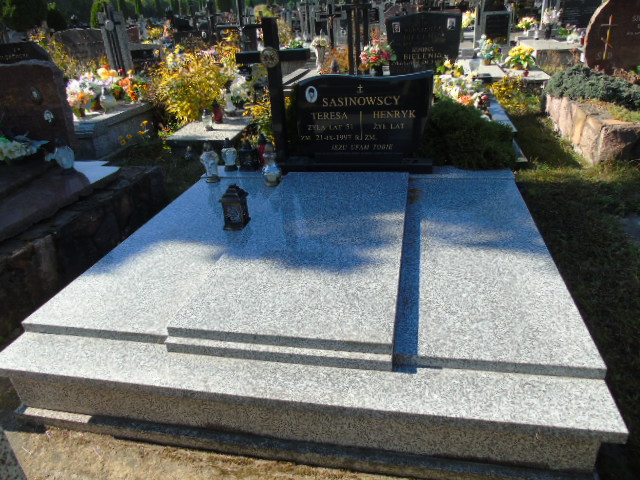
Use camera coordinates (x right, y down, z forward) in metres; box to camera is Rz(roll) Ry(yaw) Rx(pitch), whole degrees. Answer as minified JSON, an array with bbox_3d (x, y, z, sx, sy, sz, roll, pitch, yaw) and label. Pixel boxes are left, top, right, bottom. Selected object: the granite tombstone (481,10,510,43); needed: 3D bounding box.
[{"bbox_3d":[3.213,-3.920,8.455,0.540,0.600,0.120,2,28,12],"label":"granite tombstone"}]

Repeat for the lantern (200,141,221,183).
[{"bbox_3d":[-0.750,-0.534,3.169,0.135,0.285,0.135,2,28,12],"label":"lantern"}]

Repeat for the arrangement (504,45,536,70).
[{"bbox_3d":[2.698,-2.456,6.219,0.400,0.340,0.390,2,28,12],"label":"arrangement"}]

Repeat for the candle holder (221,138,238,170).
[{"bbox_3d":[-0.644,-0.618,3.304,0.115,0.208,0.115,2,28,12],"label":"candle holder"}]

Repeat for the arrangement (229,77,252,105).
[{"bbox_3d":[-0.884,-1.672,5.205,0.228,0.308,0.216,2,28,12],"label":"arrangement"}]

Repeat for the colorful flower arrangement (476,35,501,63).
[{"bbox_3d":[2.697,-3.050,7.372,0.380,0.440,0.360,2,28,12],"label":"colorful flower arrangement"}]

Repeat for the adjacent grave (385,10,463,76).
[{"bbox_3d":[1.171,-2.159,5.226,0.810,0.800,0.170,2,28,12],"label":"adjacent grave"}]

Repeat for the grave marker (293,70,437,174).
[{"bbox_3d":[0.295,-0.793,3.168,0.936,0.653,0.203,2,28,12],"label":"grave marker"}]

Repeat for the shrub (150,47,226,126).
[{"bbox_3d":[-1.619,-1.911,5.827,0.900,0.920,0.820,2,28,12],"label":"shrub"}]

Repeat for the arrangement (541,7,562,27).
[{"bbox_3d":[4.725,-4.552,9.434,0.365,0.371,0.347,2,28,12],"label":"arrangement"}]

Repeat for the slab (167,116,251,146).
[{"bbox_3d":[-1.080,-1.106,4.686,0.670,0.060,0.970,-2,27,6],"label":"slab"}]

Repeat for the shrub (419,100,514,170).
[{"bbox_3d":[1.126,-0.806,3.563,0.720,0.600,0.680,2,28,12],"label":"shrub"}]

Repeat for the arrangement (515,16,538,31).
[{"bbox_3d":[4.468,-4.684,10.001,0.480,0.320,0.440,2,28,12],"label":"arrangement"}]

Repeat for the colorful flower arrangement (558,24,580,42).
[{"bbox_3d":[5.180,-4.265,9.547,0.430,0.370,0.380,2,28,12],"label":"colorful flower arrangement"}]

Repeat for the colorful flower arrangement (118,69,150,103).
[{"bbox_3d":[-2.431,-2.001,6.024,0.370,0.380,0.330,2,28,12],"label":"colorful flower arrangement"}]

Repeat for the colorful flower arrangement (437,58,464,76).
[{"bbox_3d":[1.479,-1.946,5.168,0.310,0.220,0.280,2,28,12],"label":"colorful flower arrangement"}]

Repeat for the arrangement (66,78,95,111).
[{"bbox_3d":[-2.889,-1.737,5.575,0.334,0.384,0.318,2,28,12],"label":"arrangement"}]

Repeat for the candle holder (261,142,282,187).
[{"bbox_3d":[-0.313,-0.493,3.015,0.135,0.290,0.135,2,28,12],"label":"candle holder"}]

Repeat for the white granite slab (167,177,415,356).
[{"bbox_3d":[0.011,-0.039,2.393,0.829,0.048,1.741,2,28,12],"label":"white granite slab"}]

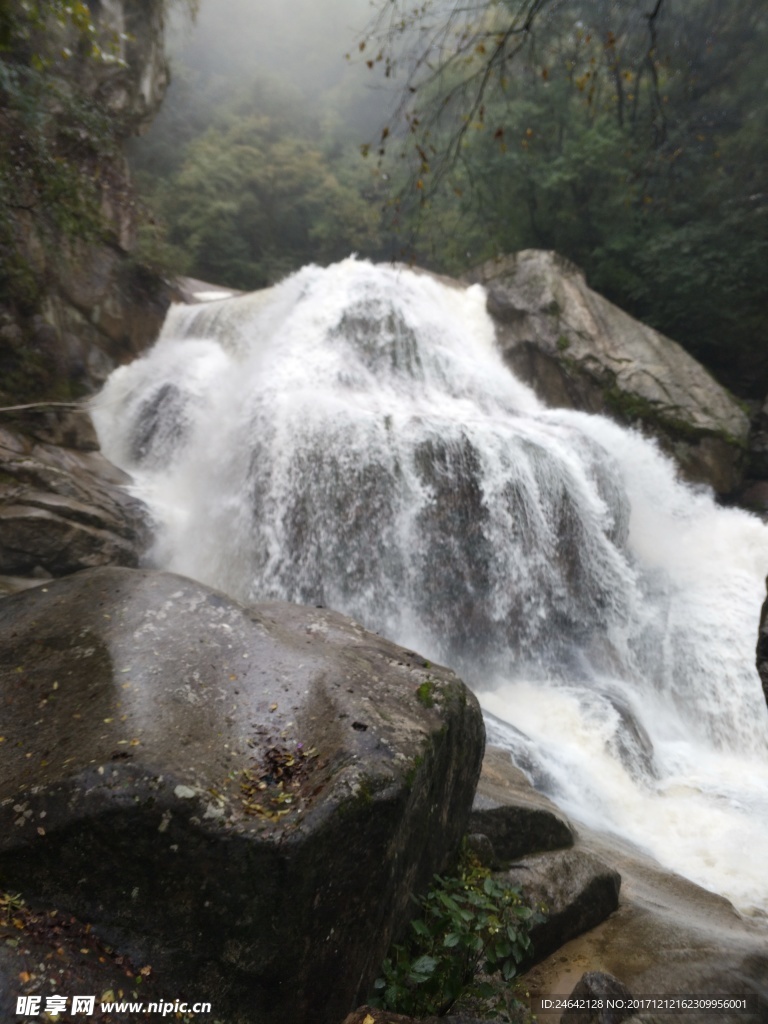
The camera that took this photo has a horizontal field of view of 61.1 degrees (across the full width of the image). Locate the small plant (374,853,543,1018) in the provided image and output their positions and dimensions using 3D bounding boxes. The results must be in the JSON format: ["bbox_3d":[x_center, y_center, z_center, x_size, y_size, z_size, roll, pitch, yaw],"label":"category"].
[{"bbox_3d":[0.290,1.670,2.650,0.600,0.520,0.440,0,3,-6],"label":"small plant"}]

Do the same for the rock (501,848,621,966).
[{"bbox_3d":[0.820,1.830,3.100,0.650,0.300,0.420,-2,4,-34],"label":"rock"}]

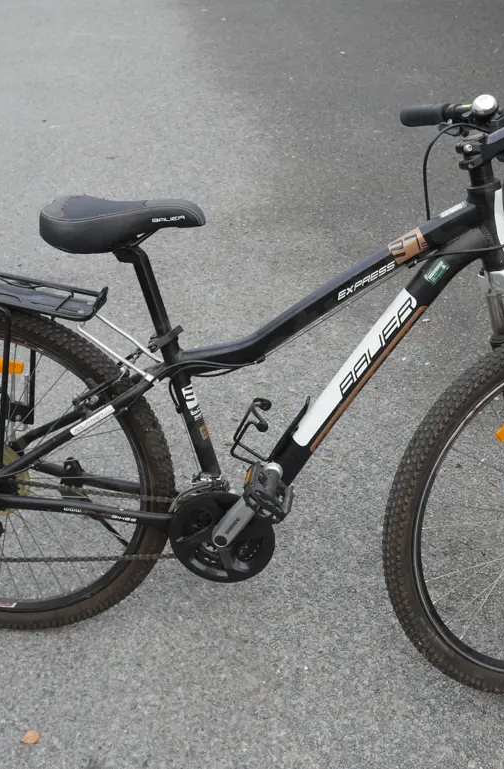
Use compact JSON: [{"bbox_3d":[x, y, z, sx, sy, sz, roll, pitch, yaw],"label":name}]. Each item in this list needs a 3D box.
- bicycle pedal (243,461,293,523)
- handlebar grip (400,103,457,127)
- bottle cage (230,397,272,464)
[{"bbox_3d":[0.026,0.165,1.361,0.078,0.029,0.094,38,24,-9],"label":"bicycle pedal"},{"bbox_3d":[0.294,-0.466,1.532,0.035,0.035,0.131,-27,21,-16],"label":"handlebar grip"},{"bbox_3d":[0.028,0.063,1.473,0.077,0.157,0.077,27,25,-4],"label":"bottle cage"}]

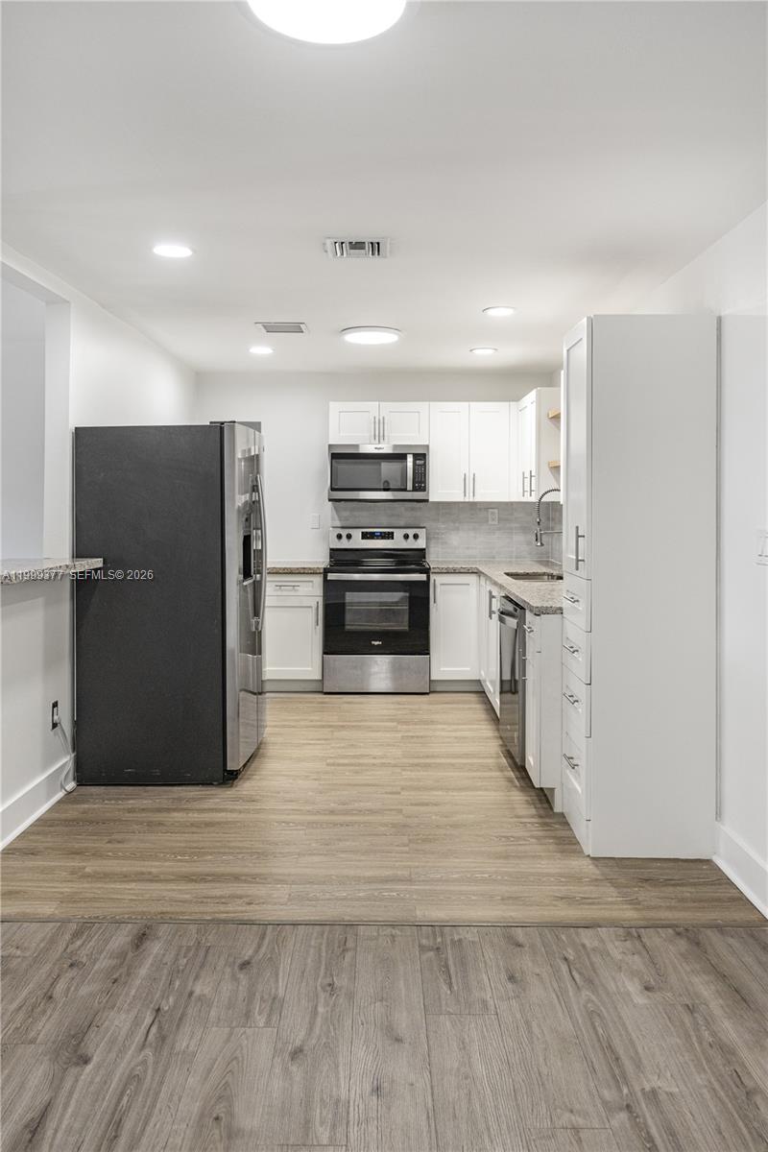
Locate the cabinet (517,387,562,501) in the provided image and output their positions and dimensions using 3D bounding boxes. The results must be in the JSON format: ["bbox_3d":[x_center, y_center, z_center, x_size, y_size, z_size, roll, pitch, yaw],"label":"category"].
[{"bbox_3d":[1.180,-0.907,5.455,0.325,0.755,0.620,0,3,1],"label":"cabinet"}]

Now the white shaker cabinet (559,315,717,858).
[{"bbox_3d":[1.035,0.032,3.175,0.500,2.100,0.420,0,3,1],"label":"white shaker cabinet"}]

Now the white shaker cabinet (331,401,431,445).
[{"bbox_3d":[-0.033,-1.173,5.995,0.760,0.320,0.330,0,3,1],"label":"white shaker cabinet"}]

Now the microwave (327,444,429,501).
[{"bbox_3d":[-0.037,-0.787,5.960,0.760,0.430,0.400,0,3,1],"label":"microwave"}]

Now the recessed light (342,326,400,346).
[{"bbox_3d":[-0.079,-1.511,4.870,0.380,0.050,0.380,0,3,1],"label":"recessed light"}]

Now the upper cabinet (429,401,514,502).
[{"bbox_3d":[0.653,-0.956,5.995,0.610,0.755,0.330,0,3,1],"label":"upper cabinet"}]

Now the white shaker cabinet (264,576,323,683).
[{"bbox_3d":[-0.700,0.345,5.850,0.510,0.800,0.620,0,3,1],"label":"white shaker cabinet"}]

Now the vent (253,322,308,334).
[{"bbox_3d":[-0.620,-1.521,4.730,0.310,0.020,0.310,0,3,1],"label":"vent"}]

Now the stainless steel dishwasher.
[{"bbox_3d":[0.925,0.528,3.935,0.610,0.810,0.600,0,3,1],"label":"stainless steel dishwasher"}]

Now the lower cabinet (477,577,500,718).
[{"bbox_3d":[0.990,0.439,4.810,0.610,0.800,1.020,0,3,1],"label":"lower cabinet"}]

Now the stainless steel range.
[{"bbox_3d":[-0.050,0.235,5.790,0.760,1.180,0.690,0,3,1],"label":"stainless steel range"}]

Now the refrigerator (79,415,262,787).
[{"bbox_3d":[-1.100,0.109,4.180,0.820,1.755,0.880,0,3,1],"label":"refrigerator"}]

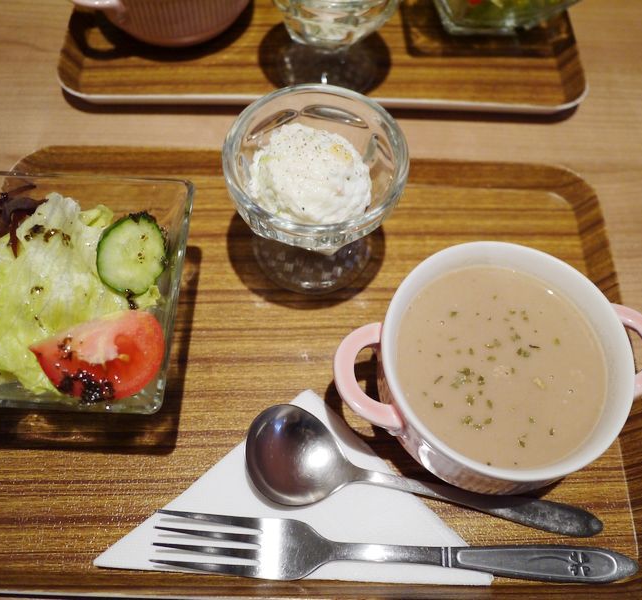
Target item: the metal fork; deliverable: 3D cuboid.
[{"bbox_3d":[0.033,0.106,0.272,0.207,0.019,0.025,4,65,0],"label":"metal fork"}]

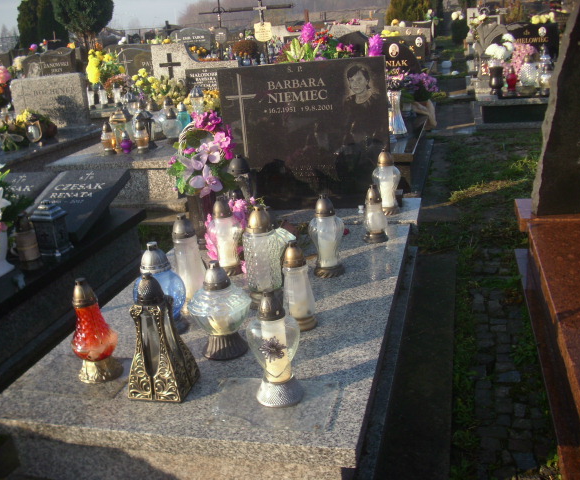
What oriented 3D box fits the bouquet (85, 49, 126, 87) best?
[{"bbox_3d":[-1.888,-1.755,7.000,0.400,0.400,0.350,0,19,15],"label":"bouquet"}]

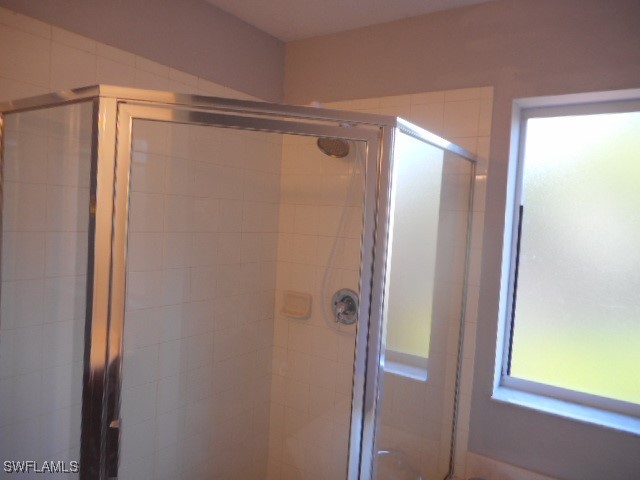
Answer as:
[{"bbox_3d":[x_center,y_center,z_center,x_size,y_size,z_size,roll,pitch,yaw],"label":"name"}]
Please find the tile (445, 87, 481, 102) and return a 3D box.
[{"bbox_3d":[0.597,-0.609,1.930,0.152,0.052,0.010,5,4,34],"label":"tile"}]

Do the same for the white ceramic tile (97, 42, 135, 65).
[{"bbox_3d":[-0.738,-0.670,1.675,0.010,0.049,0.152,5,4,34],"label":"white ceramic tile"}]

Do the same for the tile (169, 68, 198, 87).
[{"bbox_3d":[-0.566,-0.673,1.925,0.010,0.049,0.152,5,4,34],"label":"tile"}]

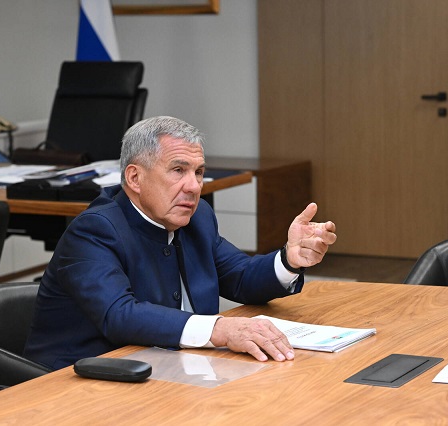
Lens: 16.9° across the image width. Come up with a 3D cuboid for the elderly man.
[{"bbox_3d":[-0.115,0.397,3.295,0.730,1.220,0.650,3,8,30],"label":"elderly man"}]

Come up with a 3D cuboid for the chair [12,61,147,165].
[{"bbox_3d":[-0.762,-0.131,7.638,0.640,1.250,0.680,3,8,31],"label":"chair"}]

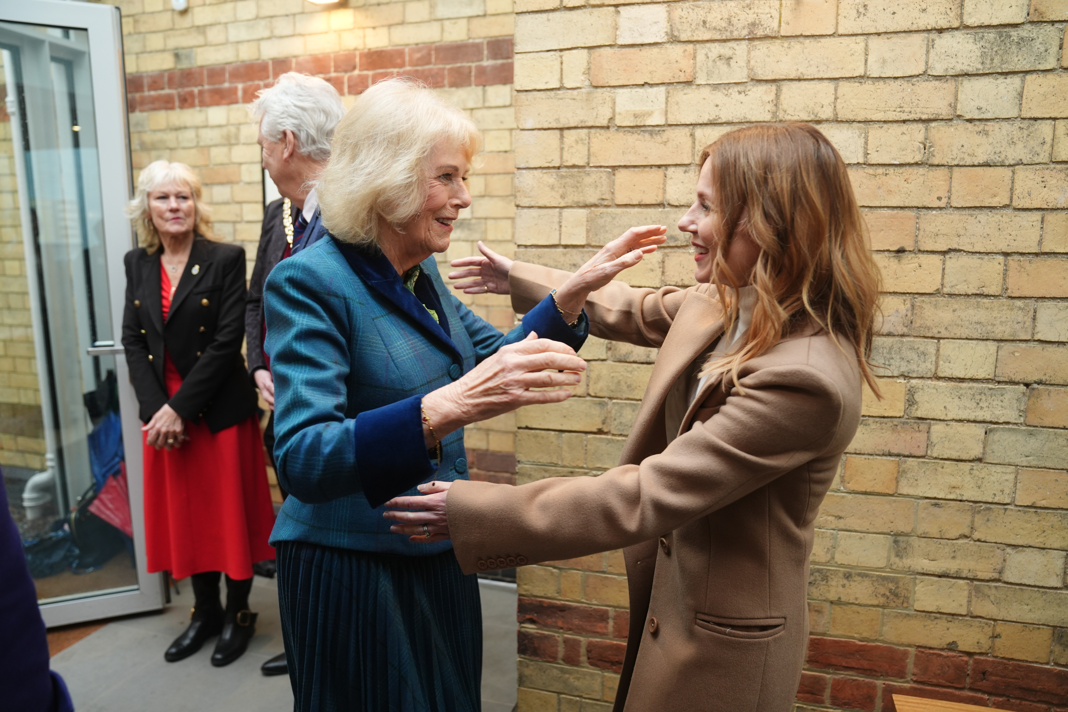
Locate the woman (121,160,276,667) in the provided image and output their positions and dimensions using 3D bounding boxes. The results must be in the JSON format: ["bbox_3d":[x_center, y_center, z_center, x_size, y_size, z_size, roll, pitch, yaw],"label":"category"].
[{"bbox_3d":[-1.133,0.198,2.431,0.470,1.680,0.370,0,9,0],"label":"woman"}]

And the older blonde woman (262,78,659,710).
[{"bbox_3d":[-0.113,0.399,1.187,0.640,1.680,0.550,3,9,15],"label":"older blonde woman"}]

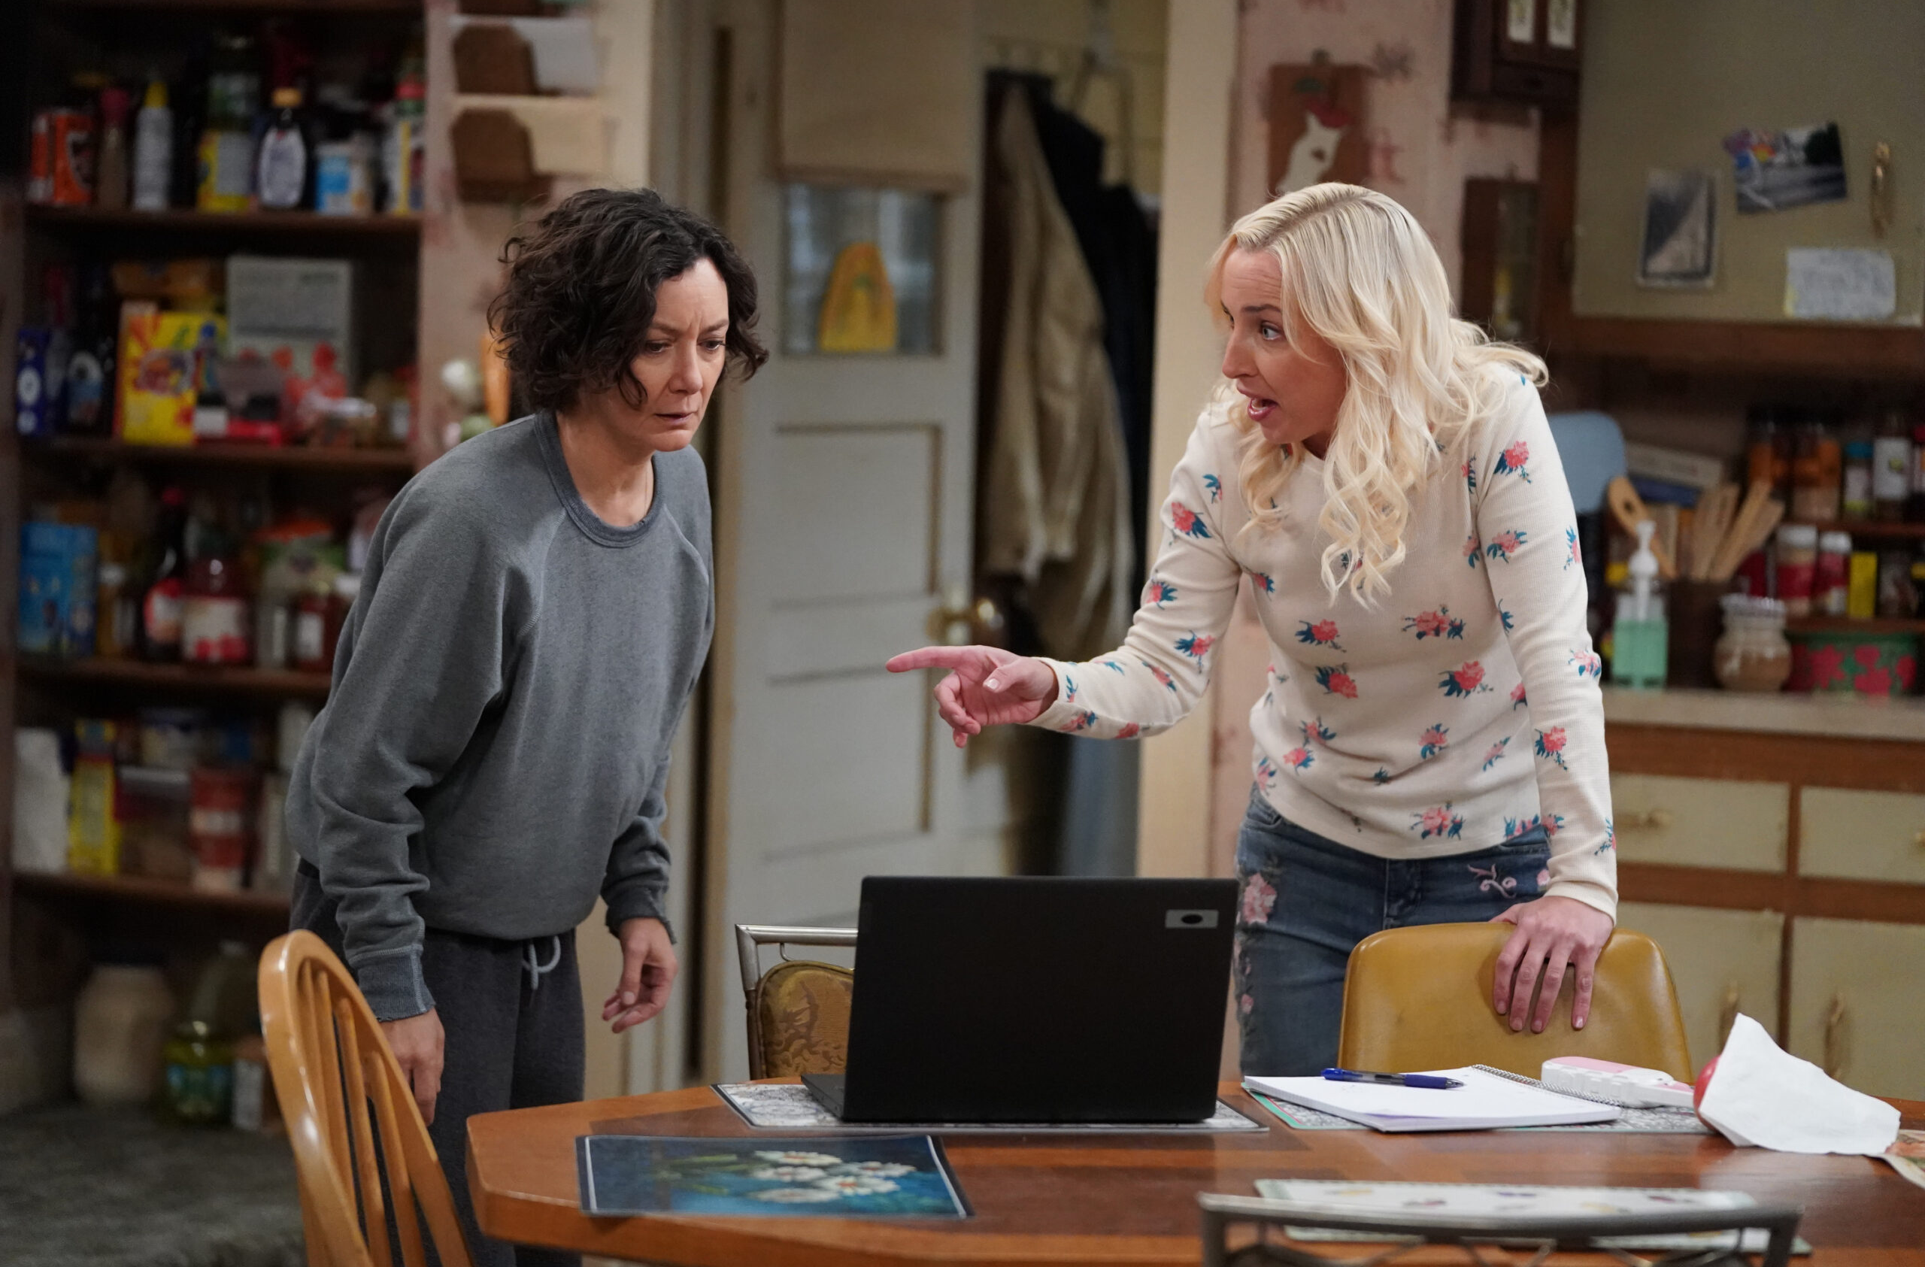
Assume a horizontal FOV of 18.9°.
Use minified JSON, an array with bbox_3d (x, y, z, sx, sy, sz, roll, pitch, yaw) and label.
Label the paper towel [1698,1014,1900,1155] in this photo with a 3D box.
[{"bbox_3d":[0.732,0.392,5.073,0.175,0.110,0.120,2,4,8],"label":"paper towel"}]

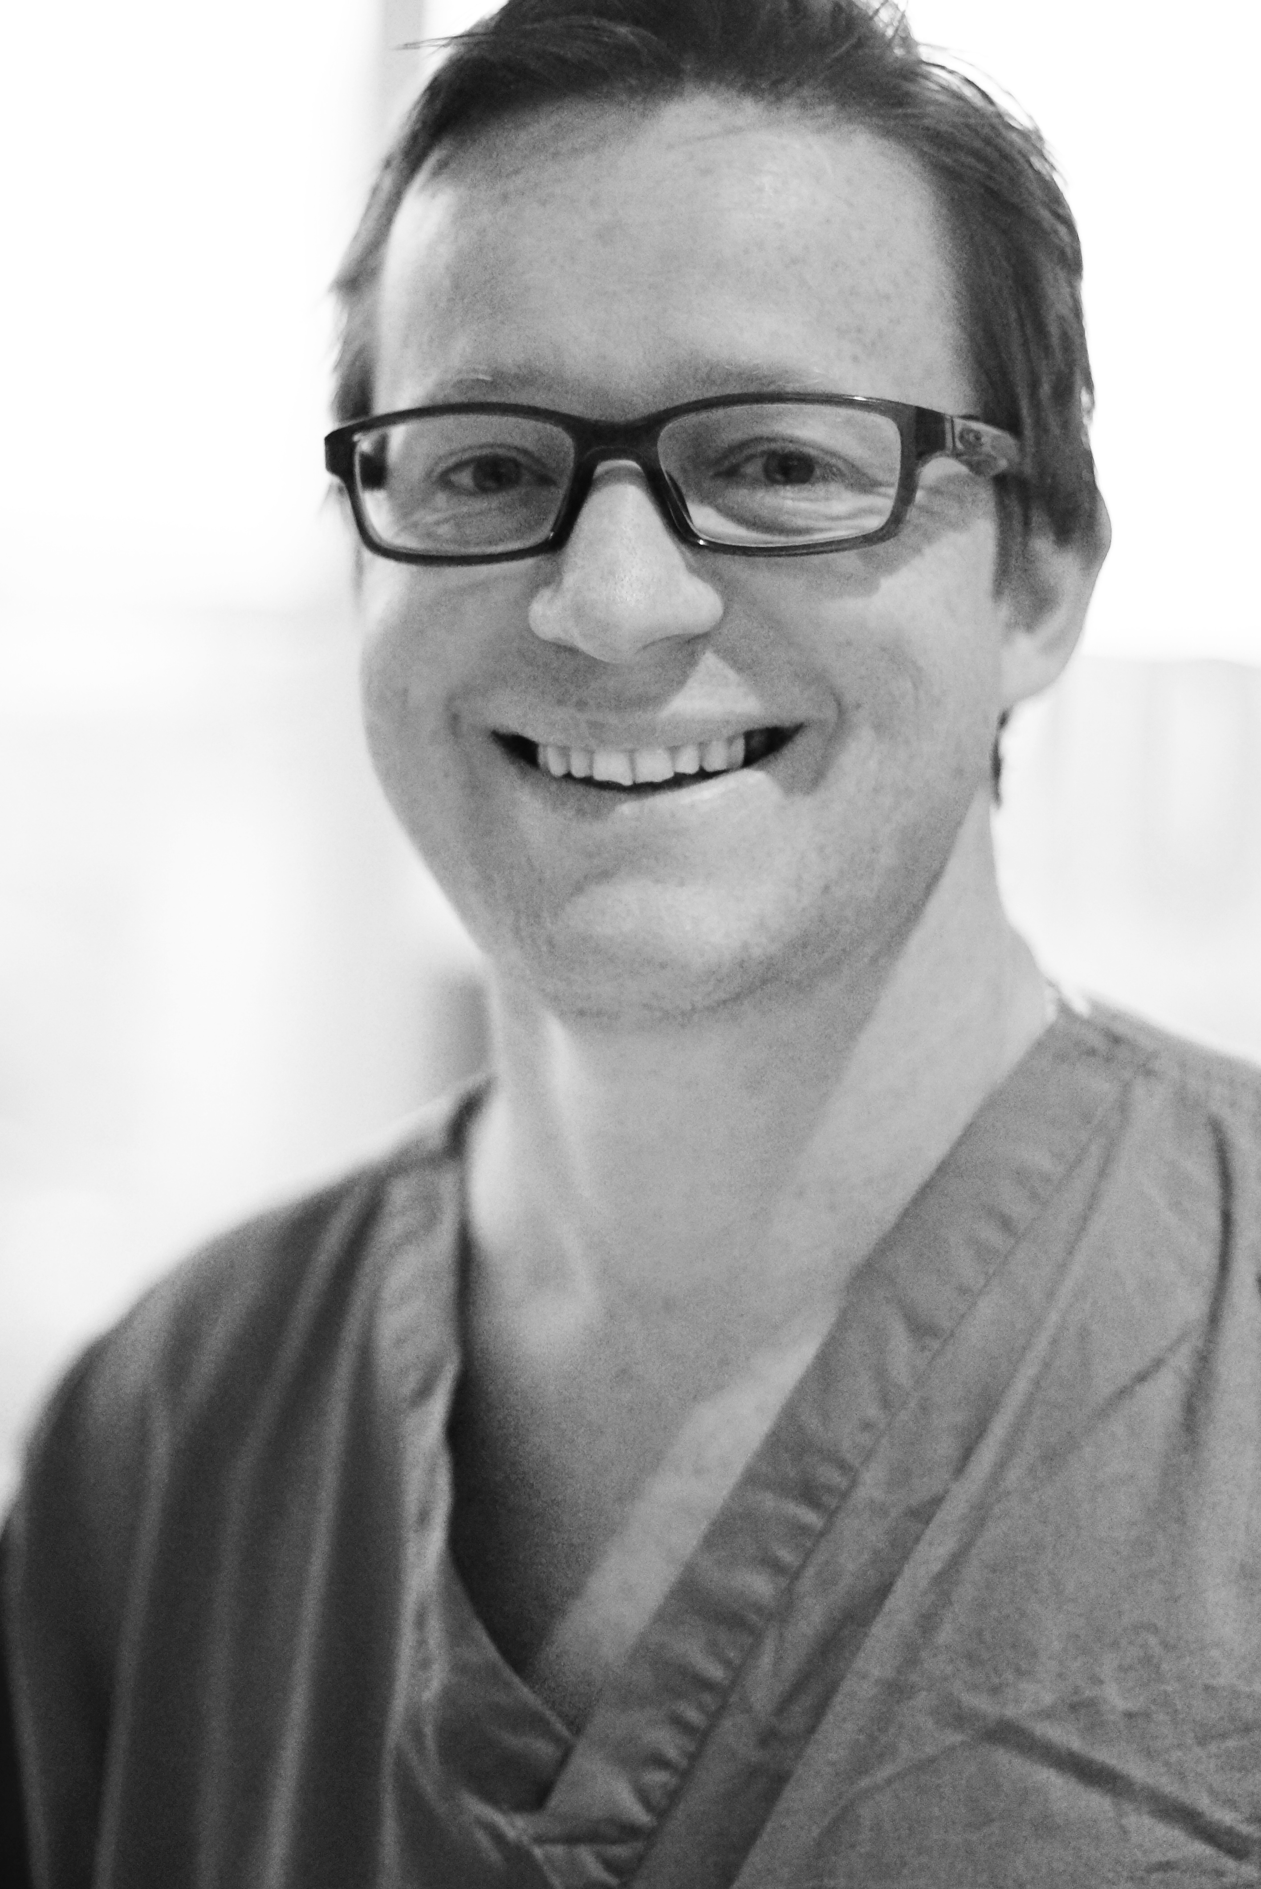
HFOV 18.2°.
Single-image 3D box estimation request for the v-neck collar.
[{"bbox_3d":[0.023,0.102,0.900,0.188,0.200,0.155,-2,1,24],"label":"v-neck collar"}]

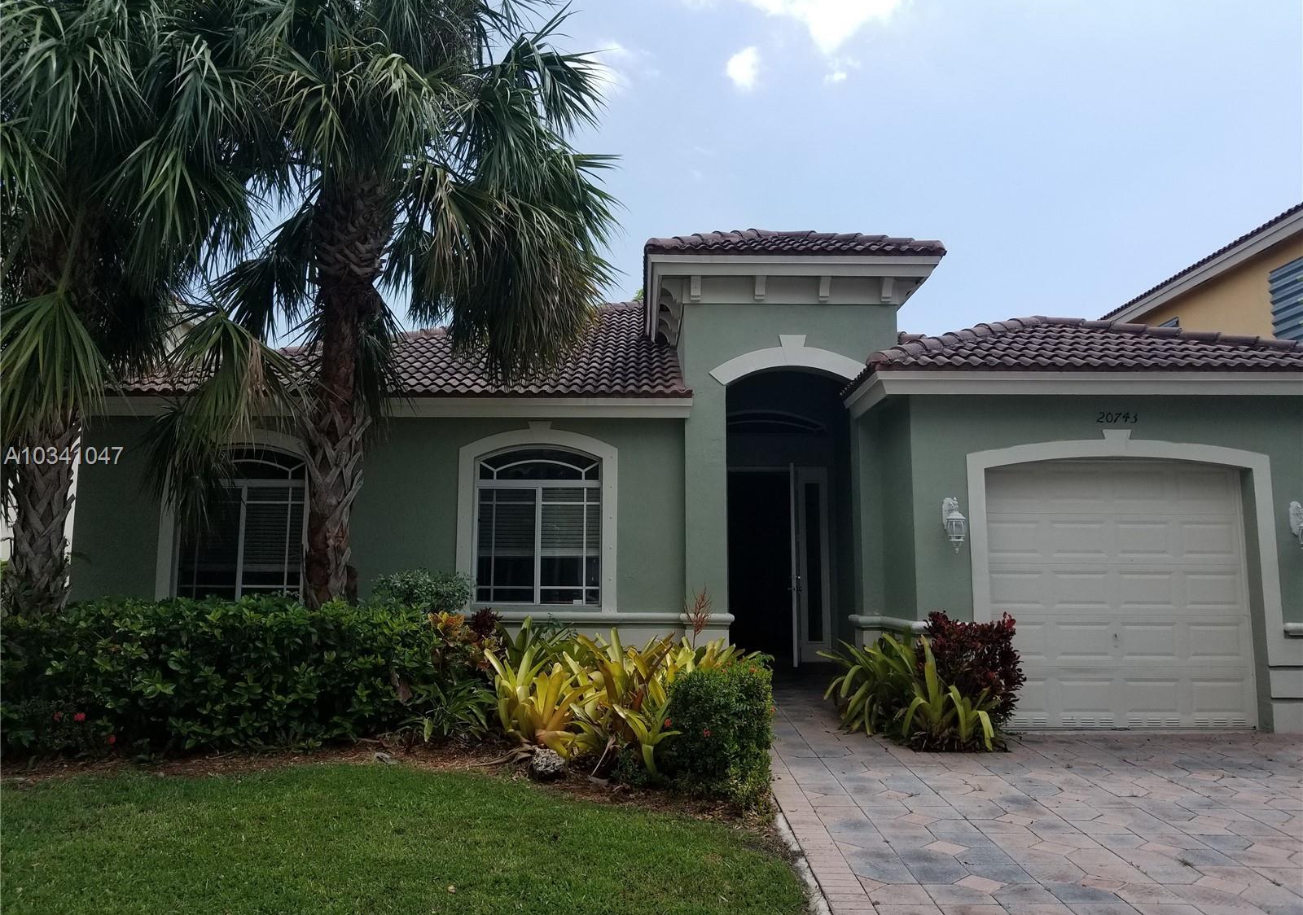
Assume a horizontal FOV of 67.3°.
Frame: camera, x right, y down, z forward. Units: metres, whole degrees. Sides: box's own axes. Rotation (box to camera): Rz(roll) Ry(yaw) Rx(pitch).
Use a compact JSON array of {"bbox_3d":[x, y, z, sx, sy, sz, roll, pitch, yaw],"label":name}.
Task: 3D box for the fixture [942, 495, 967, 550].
[{"bbox_3d":[2.652,0.584,8.585,0.180,0.485,0.290,0,-7,-1],"label":"fixture"}]

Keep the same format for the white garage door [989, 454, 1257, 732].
[{"bbox_3d":[4.210,1.236,8.910,2.440,2.420,0.100,0,-7,-1],"label":"white garage door"}]

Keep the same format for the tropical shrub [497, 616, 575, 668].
[{"bbox_3d":[-1.024,1.832,8.726,0.709,0.831,0.720,0,-7,-1],"label":"tropical shrub"}]

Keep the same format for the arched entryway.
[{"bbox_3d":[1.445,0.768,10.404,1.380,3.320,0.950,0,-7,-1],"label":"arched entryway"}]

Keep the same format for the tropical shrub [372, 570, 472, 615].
[{"bbox_3d":[-2.140,1.690,9.086,0.939,1.283,0.850,0,-7,-1],"label":"tropical shrub"}]

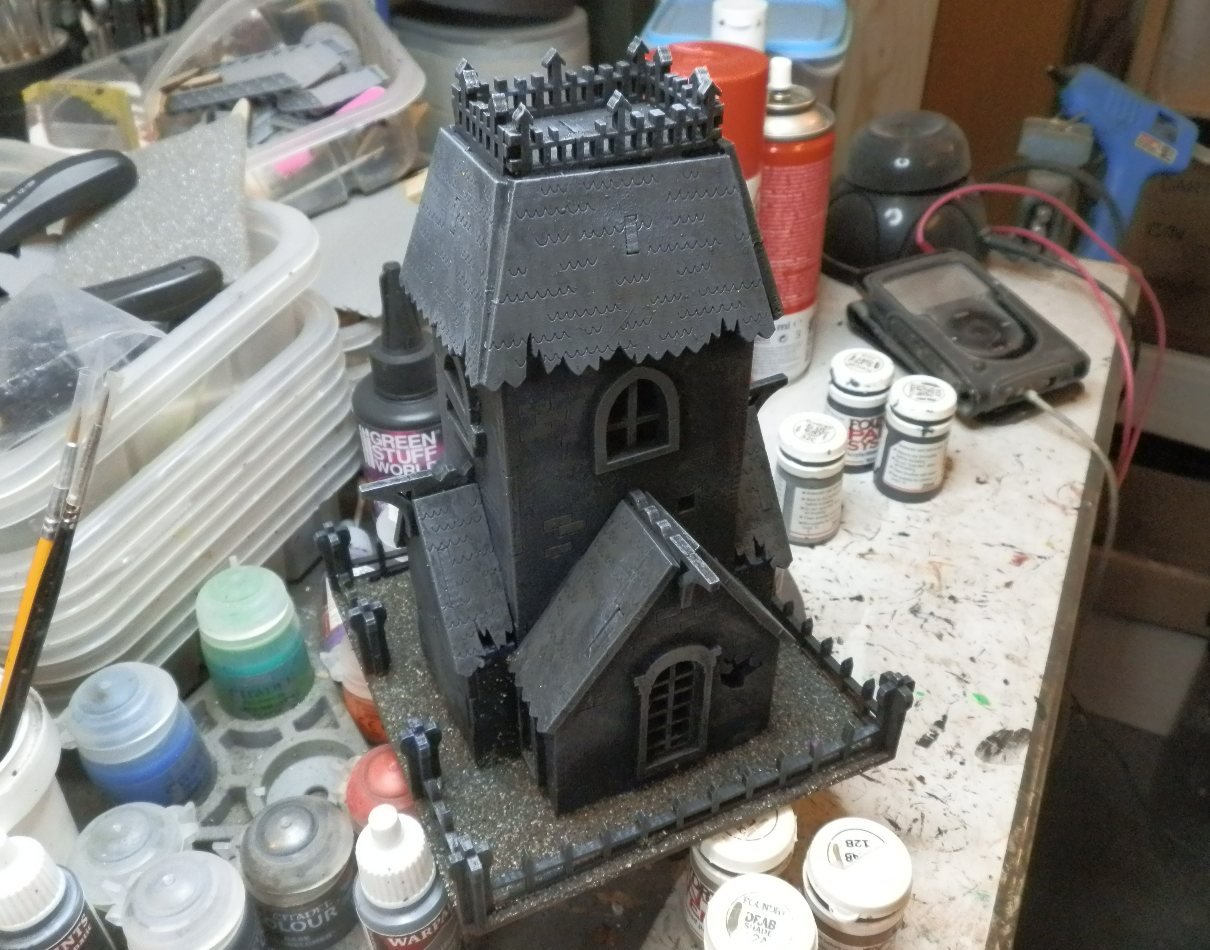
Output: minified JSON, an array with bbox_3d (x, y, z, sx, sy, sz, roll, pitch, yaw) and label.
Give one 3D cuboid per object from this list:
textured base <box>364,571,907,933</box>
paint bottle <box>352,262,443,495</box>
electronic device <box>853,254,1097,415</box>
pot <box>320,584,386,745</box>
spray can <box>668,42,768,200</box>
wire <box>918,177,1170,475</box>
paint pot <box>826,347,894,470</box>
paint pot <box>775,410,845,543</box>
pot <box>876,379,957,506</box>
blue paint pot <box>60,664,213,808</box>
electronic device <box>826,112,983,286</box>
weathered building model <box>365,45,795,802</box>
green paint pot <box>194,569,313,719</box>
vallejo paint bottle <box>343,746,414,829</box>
[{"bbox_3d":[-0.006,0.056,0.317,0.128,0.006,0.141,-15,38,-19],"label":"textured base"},{"bbox_3d":[-0.077,-0.026,0.408,0.042,0.125,0.042,-9,38,-10],"label":"paint bottle"},{"bbox_3d":[0.200,-0.082,0.578,0.072,0.025,0.114,-16,45,-11],"label":"electronic device"},{"bbox_3d":[-0.077,0.065,0.347,0.036,0.047,0.034,-4,37,-1],"label":"pot"},{"bbox_3d":[0.042,-0.098,0.457,0.052,0.166,0.052,2,37,5],"label":"spray can"},{"bbox_3d":[0.242,-0.095,0.582,0.120,0.090,0.200,-2,37,0],"label":"wire"},{"bbox_3d":[0.114,-0.029,0.463,0.031,0.048,0.031,8,38,13],"label":"paint pot"},{"bbox_3d":[0.087,0.001,0.442,0.029,0.051,0.029,-1,36,0],"label":"paint pot"},{"bbox_3d":[0.135,-0.016,0.445,0.031,0.048,0.031,11,39,16],"label":"pot"},{"bbox_3d":[-0.148,0.082,0.328,0.037,0.046,0.035,-2,42,2],"label":"blue paint pot"},{"bbox_3d":[0.178,-0.172,0.614,0.108,0.082,0.108,9,38,14],"label":"electronic device"},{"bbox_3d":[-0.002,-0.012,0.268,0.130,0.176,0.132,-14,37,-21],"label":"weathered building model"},{"bbox_3d":[-0.123,0.057,0.358,0.034,0.048,0.036,-1,36,0],"label":"green paint pot"},{"bbox_3d":[-0.061,0.102,0.310,0.034,0.042,0.034,-1,37,1],"label":"vallejo paint bottle"}]

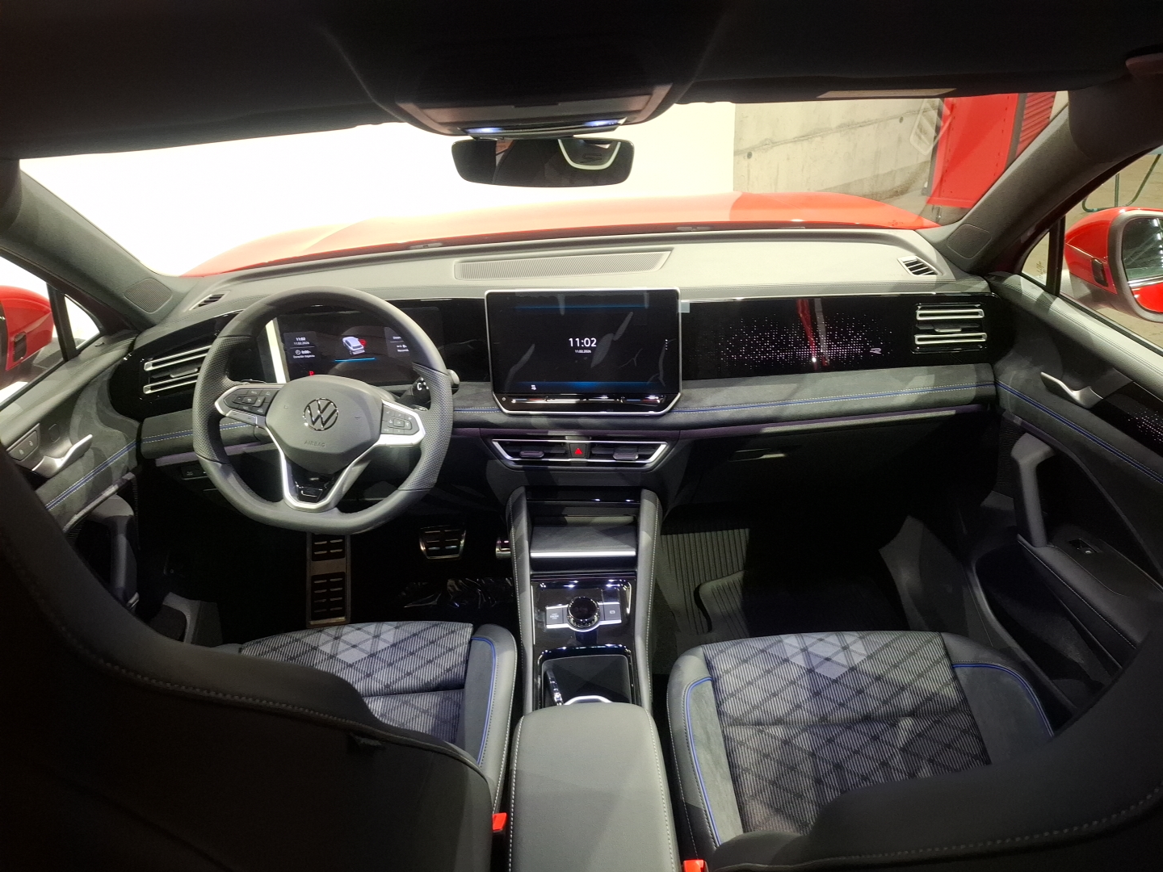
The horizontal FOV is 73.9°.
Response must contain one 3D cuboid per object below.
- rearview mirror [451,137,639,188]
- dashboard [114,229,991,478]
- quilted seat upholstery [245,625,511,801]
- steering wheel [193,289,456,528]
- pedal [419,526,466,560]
[{"bbox_3d":[-0.049,-0.368,1.036,0.243,0.067,0.040,4,23,11],"label":"rearview mirror"},{"bbox_3d":[-0.032,-0.182,1.476,1.460,0.320,0.480,-4,23,0],"label":"dashboard"},{"bbox_3d":[-0.335,0.453,1.030,0.500,0.170,0.490,-4,28,0],"label":"quilted seat upholstery"},{"bbox_3d":[-0.366,-0.035,1.127,0.372,0.358,0.090,5,0,-2],"label":"steering wheel"},{"bbox_3d":[-0.294,0.227,1.640,0.098,0.073,0.035,-4,-12,0],"label":"pedal"}]

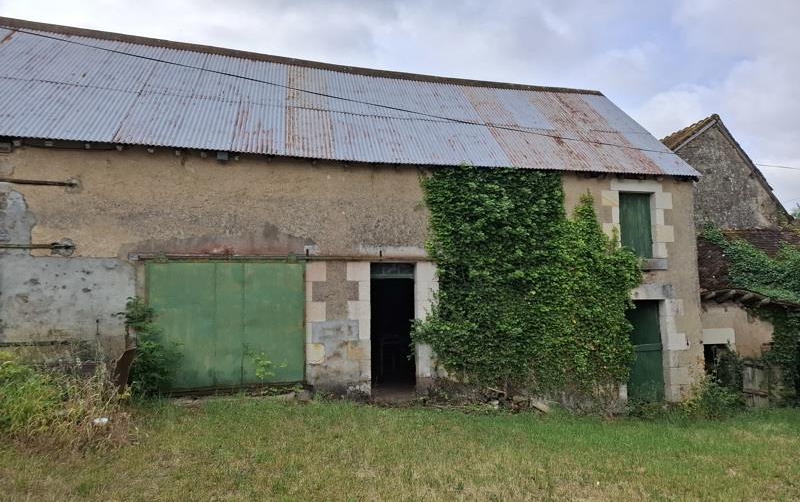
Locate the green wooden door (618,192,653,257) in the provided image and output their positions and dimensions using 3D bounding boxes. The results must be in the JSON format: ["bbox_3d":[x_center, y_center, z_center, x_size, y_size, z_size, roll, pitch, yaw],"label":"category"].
[{"bbox_3d":[4.679,-0.498,10.683,0.840,1.310,0.060,1,-5,-15],"label":"green wooden door"}]

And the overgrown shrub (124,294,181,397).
[{"bbox_3d":[-3.575,1.394,7.676,0.800,1.420,0.700,1,-5,-15],"label":"overgrown shrub"}]

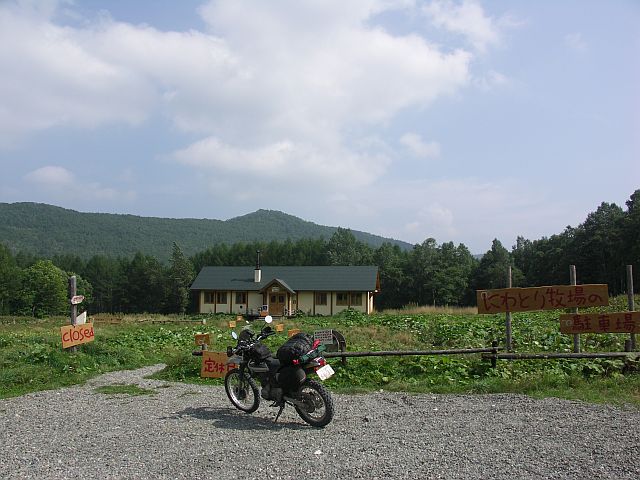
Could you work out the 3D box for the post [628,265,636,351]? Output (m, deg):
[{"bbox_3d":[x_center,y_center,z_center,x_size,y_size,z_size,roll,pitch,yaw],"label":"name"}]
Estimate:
[{"bbox_3d":[7.364,1.765,12.200,0.130,2.338,0.130,0,-7,0],"label":"post"}]

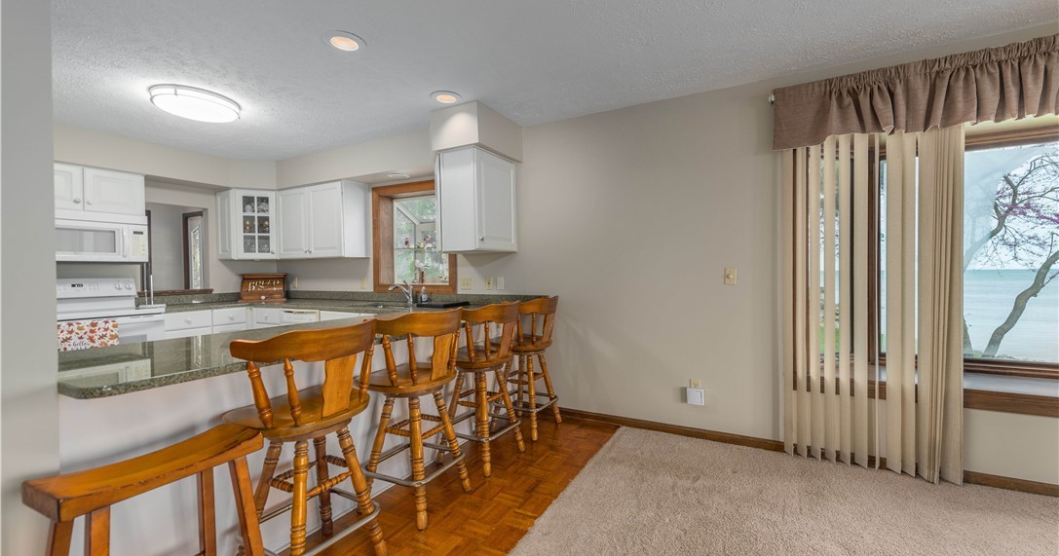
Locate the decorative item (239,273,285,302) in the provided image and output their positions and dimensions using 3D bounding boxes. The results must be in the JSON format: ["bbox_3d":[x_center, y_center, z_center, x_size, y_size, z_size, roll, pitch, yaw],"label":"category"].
[{"bbox_3d":[-2.885,0.110,4.536,0.440,0.300,0.280,-1,1,-16],"label":"decorative item"}]

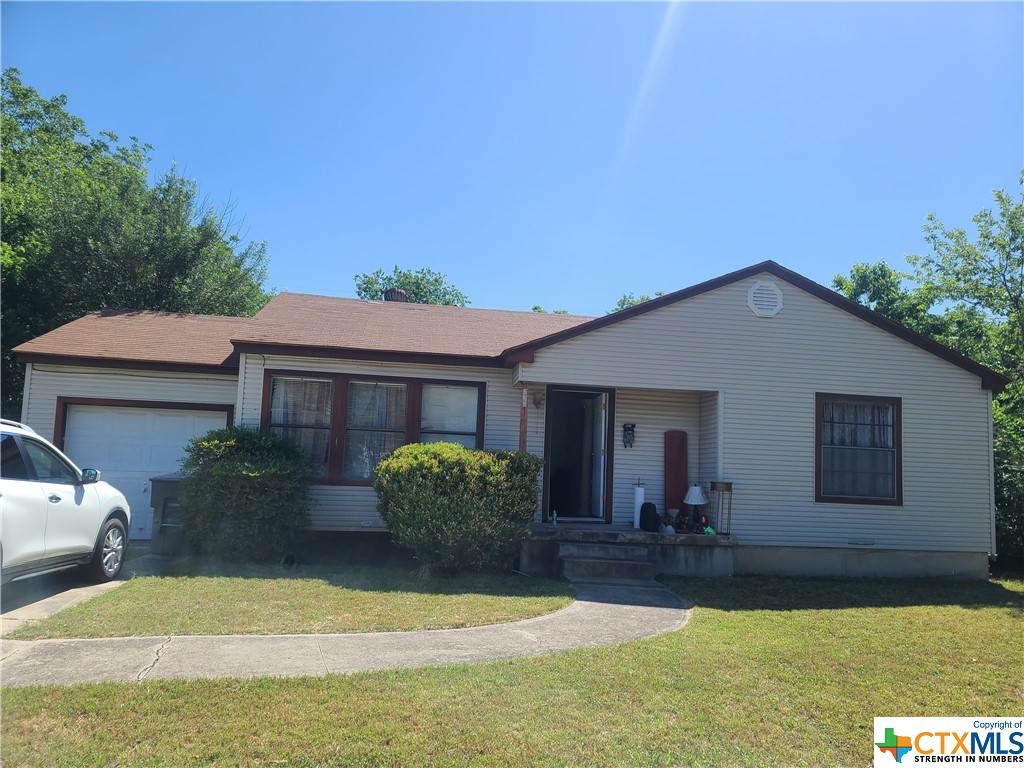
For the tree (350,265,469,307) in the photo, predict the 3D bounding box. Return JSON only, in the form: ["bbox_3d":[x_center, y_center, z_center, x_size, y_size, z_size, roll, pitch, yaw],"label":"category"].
[{"bbox_3d":[-4.032,-0.168,28.854,6.200,8.990,6.000,3,-6,-8],"label":"tree"}]

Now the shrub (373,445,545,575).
[{"bbox_3d":[-0.766,1.763,10.638,2.400,1.810,1.700,3,-6,-8],"label":"shrub"}]

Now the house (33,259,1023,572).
[{"bbox_3d":[-0.319,0.654,14.816,15.750,4.880,8.400,3,-6,-8],"label":"house"}]

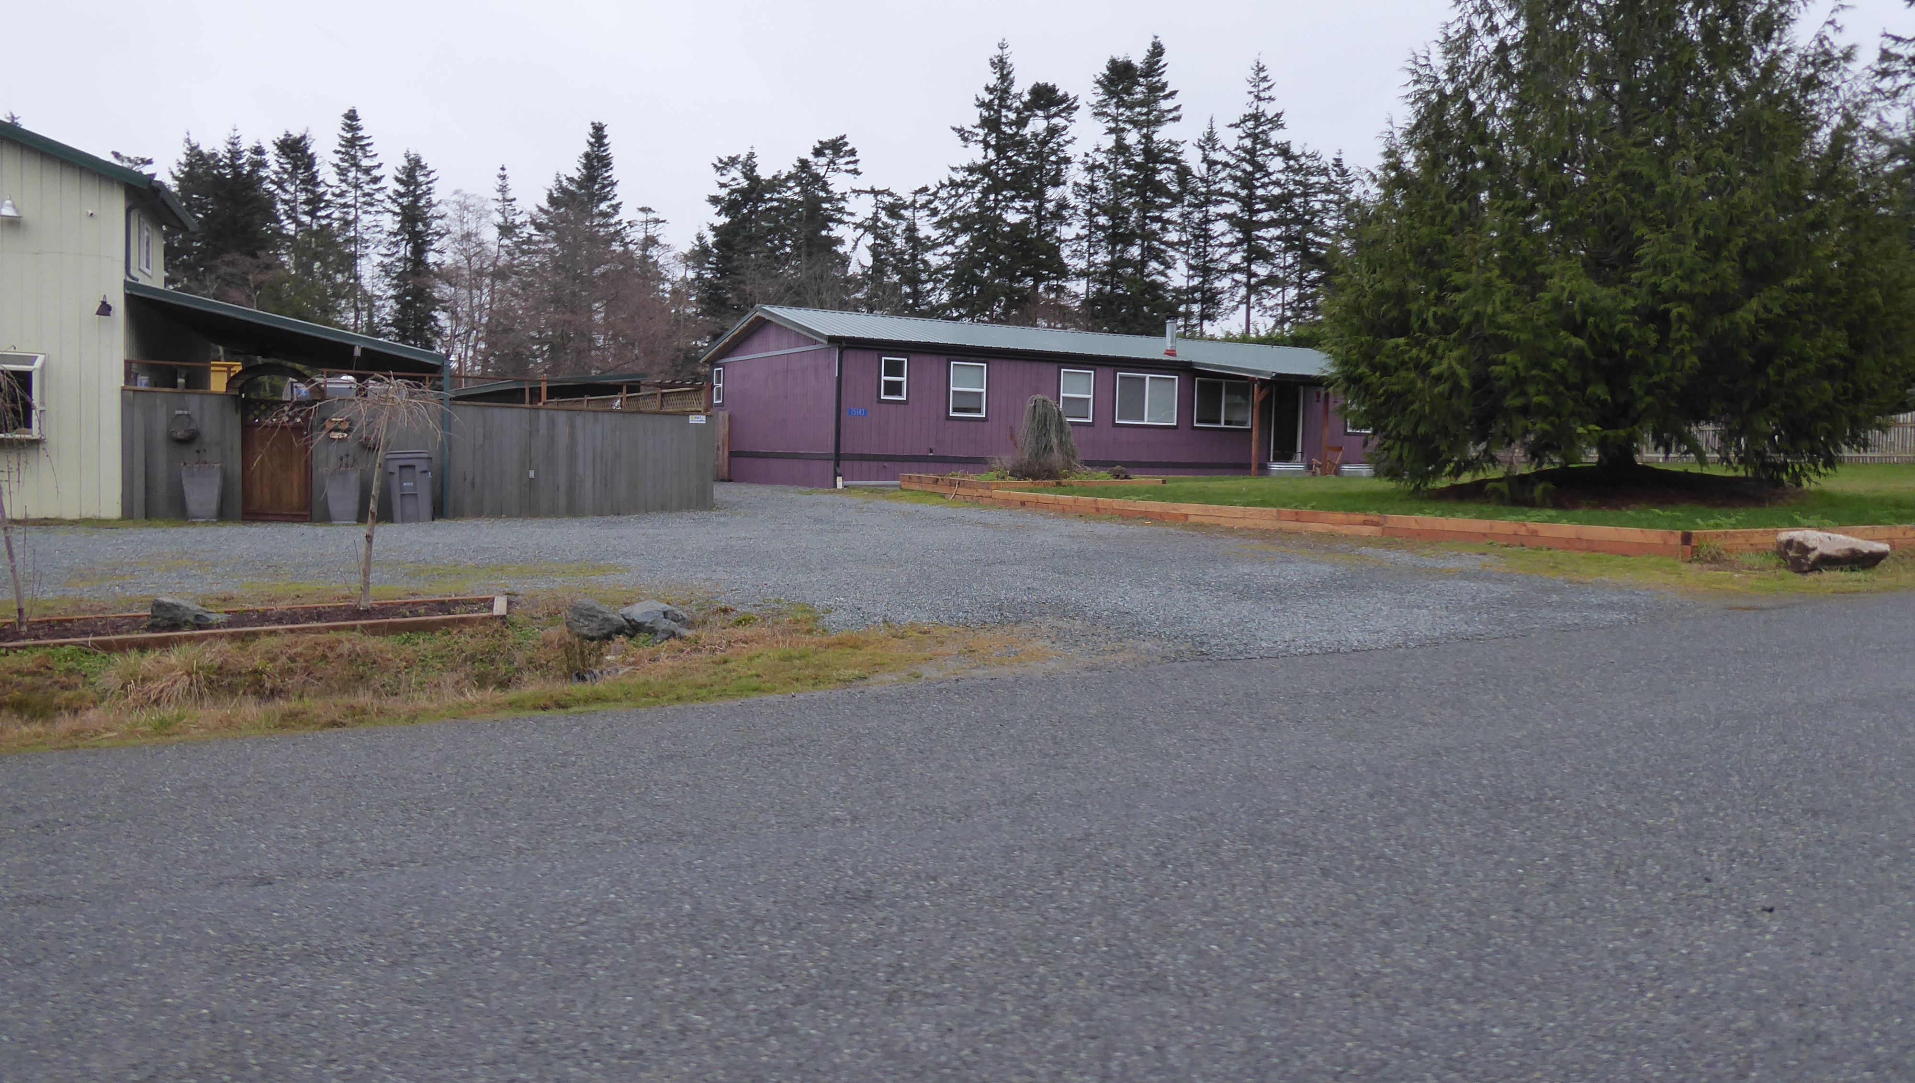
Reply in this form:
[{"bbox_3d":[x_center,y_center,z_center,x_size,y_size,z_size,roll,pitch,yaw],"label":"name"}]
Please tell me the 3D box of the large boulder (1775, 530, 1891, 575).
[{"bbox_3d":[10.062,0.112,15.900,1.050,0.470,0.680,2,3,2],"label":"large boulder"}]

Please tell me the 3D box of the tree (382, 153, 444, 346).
[{"bbox_3d":[-26.858,-11.737,68.156,3.107,14.988,3.107,0,4,-22],"label":"tree"}]

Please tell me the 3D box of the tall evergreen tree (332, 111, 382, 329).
[{"bbox_3d":[-31.330,-13.624,72.185,2.808,17.991,2.808,0,4,-23],"label":"tall evergreen tree"}]

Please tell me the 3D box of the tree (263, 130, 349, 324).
[{"bbox_3d":[-33.118,-12.711,70.193,4.446,16.294,4.446,0,4,-25],"label":"tree"}]

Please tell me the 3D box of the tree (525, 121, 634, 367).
[{"bbox_3d":[-18.570,-12.267,68.131,5.607,16.569,5.607,1,4,-15],"label":"tree"}]

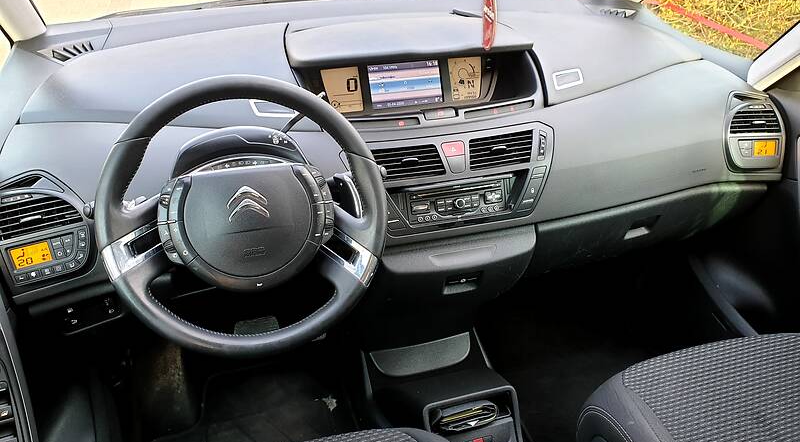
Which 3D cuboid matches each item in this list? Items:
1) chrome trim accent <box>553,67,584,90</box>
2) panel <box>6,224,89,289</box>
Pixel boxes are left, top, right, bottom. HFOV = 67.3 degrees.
[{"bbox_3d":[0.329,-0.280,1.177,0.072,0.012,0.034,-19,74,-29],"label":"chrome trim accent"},{"bbox_3d":[-0.536,0.054,0.928,0.114,0.069,0.025,-15,12,-23],"label":"panel"}]

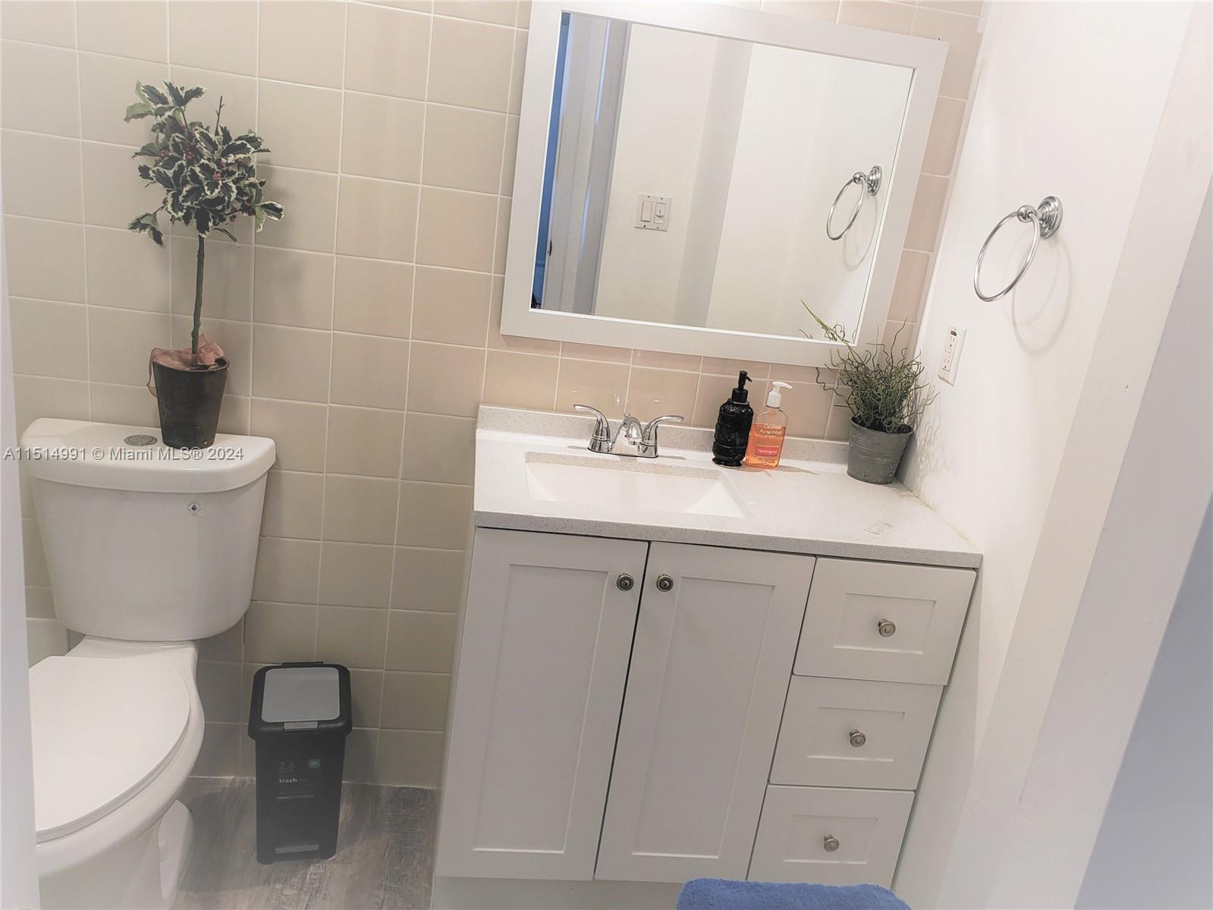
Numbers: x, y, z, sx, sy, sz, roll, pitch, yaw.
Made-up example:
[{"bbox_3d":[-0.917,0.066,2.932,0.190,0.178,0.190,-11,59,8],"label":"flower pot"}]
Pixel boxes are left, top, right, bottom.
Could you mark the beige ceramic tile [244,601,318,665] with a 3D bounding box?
[{"bbox_3d":[-0.726,0.401,2.039,0.152,0.152,0.010,5,17,-10],"label":"beige ceramic tile"}]

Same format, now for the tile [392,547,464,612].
[{"bbox_3d":[-0.399,0.281,2.030,0.150,0.150,0.010,5,17,-9],"label":"tile"}]

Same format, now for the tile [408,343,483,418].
[{"bbox_3d":[-0.340,-0.156,1.915,0.152,0.152,0.010,5,17,-9],"label":"tile"}]

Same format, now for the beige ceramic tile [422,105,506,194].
[{"bbox_3d":[-0.274,-0.586,1.753,0.151,0.150,0.009,5,17,-9],"label":"beige ceramic tile"}]

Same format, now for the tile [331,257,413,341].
[{"bbox_3d":[-0.467,-0.313,1.827,0.150,0.150,0.010,5,17,-9],"label":"tile"}]

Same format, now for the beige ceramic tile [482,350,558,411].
[{"bbox_3d":[-0.188,-0.141,1.939,0.152,0.152,0.010,5,17,-9],"label":"beige ceramic tile"}]

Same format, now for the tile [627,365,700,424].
[{"bbox_3d":[0.115,-0.115,1.965,0.150,0.142,0.010,5,17,-9],"label":"tile"}]

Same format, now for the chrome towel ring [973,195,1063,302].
[{"bbox_3d":[0.711,-0.353,1.571,0.075,0.190,0.165,5,17,-9],"label":"chrome towel ring"}]

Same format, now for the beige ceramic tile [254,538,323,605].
[{"bbox_3d":[-0.700,0.252,1.983,0.150,0.150,0.010,5,17,-9],"label":"beige ceramic tile"}]

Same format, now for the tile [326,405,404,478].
[{"bbox_3d":[-0.512,-0.024,1.932,0.152,0.152,0.010,5,17,-10],"label":"tile"}]

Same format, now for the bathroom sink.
[{"bbox_3d":[0.041,0.126,1.752,0.420,0.150,0.310,5,17,-10],"label":"bathroom sink"}]

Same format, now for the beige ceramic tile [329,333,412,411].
[{"bbox_3d":[-0.492,-0.170,1.891,0.152,0.152,0.010,5,17,-9],"label":"beige ceramic tile"}]

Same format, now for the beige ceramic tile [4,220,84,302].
[{"bbox_3d":[-1.069,-0.369,1.732,0.150,0.150,0.010,5,17,-9],"label":"beige ceramic tile"}]

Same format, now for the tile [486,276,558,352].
[{"bbox_3d":[-0.166,-0.286,1.884,0.151,0.151,0.009,5,17,-9],"label":"tile"}]

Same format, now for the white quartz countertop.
[{"bbox_3d":[0.201,0.046,1.764,0.898,0.083,0.482,5,17,-9],"label":"white quartz countertop"}]

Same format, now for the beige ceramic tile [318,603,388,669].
[{"bbox_3d":[-0.576,0.415,2.072,0.152,0.152,0.010,5,17,-9],"label":"beige ceramic tile"}]

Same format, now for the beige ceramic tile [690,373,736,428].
[{"bbox_3d":[0.268,-0.099,2.011,0.152,0.152,0.010,5,17,-9],"label":"beige ceramic tile"}]

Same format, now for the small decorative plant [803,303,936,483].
[{"bbox_3d":[0.520,-0.123,1.899,0.305,0.360,0.215,5,17,-9],"label":"small decorative plant"}]

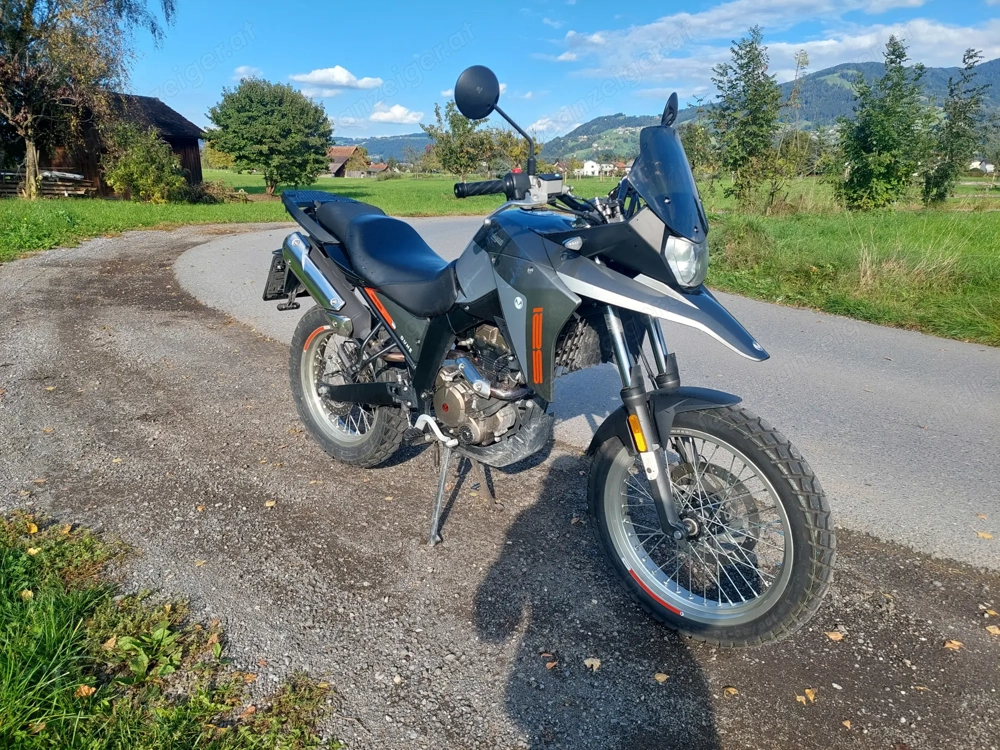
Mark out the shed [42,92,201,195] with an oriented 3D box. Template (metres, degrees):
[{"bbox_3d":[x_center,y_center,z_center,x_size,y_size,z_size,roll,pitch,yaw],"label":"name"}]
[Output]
[{"bbox_3d":[-16.091,-9.813,30.901,4.700,4.300,5.400,4,16,13],"label":"shed"}]

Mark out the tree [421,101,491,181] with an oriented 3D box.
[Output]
[{"bbox_3d":[-3.036,-16.173,50.412,5.026,5.700,5.026,1,16,0],"label":"tree"}]

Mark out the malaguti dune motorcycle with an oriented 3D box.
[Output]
[{"bbox_3d":[-0.069,-0.124,2.142,2.140,1.335,0.850,15,21,42],"label":"malaguti dune motorcycle"}]

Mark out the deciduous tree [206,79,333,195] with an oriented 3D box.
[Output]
[{"bbox_3d":[-10.770,-11.076,33.764,5.634,5.188,5.634,0,16,0],"label":"deciduous tree"}]

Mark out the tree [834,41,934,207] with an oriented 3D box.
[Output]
[{"bbox_3d":[11.554,-7.530,21.771,2.638,4.907,2.638,0,16,0],"label":"tree"}]

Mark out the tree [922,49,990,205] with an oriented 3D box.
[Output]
[{"bbox_3d":[15.563,-8.405,24.640,1.989,5.040,1.989,0,16,0],"label":"tree"}]

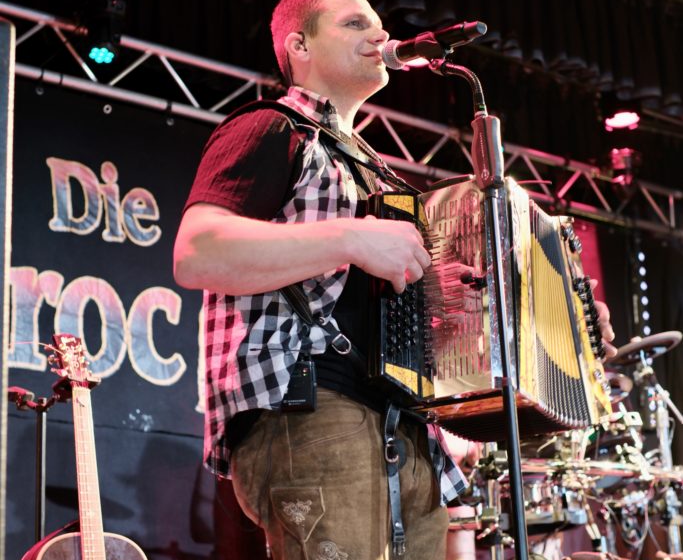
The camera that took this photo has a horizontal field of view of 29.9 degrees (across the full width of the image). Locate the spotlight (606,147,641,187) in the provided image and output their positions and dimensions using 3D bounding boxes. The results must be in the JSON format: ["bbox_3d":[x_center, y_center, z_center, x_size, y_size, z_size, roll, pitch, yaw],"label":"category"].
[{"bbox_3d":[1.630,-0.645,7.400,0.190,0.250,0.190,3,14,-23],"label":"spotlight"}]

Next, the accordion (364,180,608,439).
[{"bbox_3d":[0.278,0.050,2.420,0.290,0.400,0.380,-8,-18,32],"label":"accordion"}]

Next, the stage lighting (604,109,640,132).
[{"bbox_3d":[1.603,-0.927,7.300,0.200,0.230,0.200,4,-57,-26],"label":"stage lighting"}]

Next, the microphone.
[{"bbox_3d":[0.160,-0.415,2.260,0.240,0.052,0.052,-6,-11,43],"label":"microphone"}]

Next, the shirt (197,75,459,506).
[{"bbox_3d":[-0.028,0.024,2.420,0.330,0.750,0.480,-8,-12,32],"label":"shirt"}]

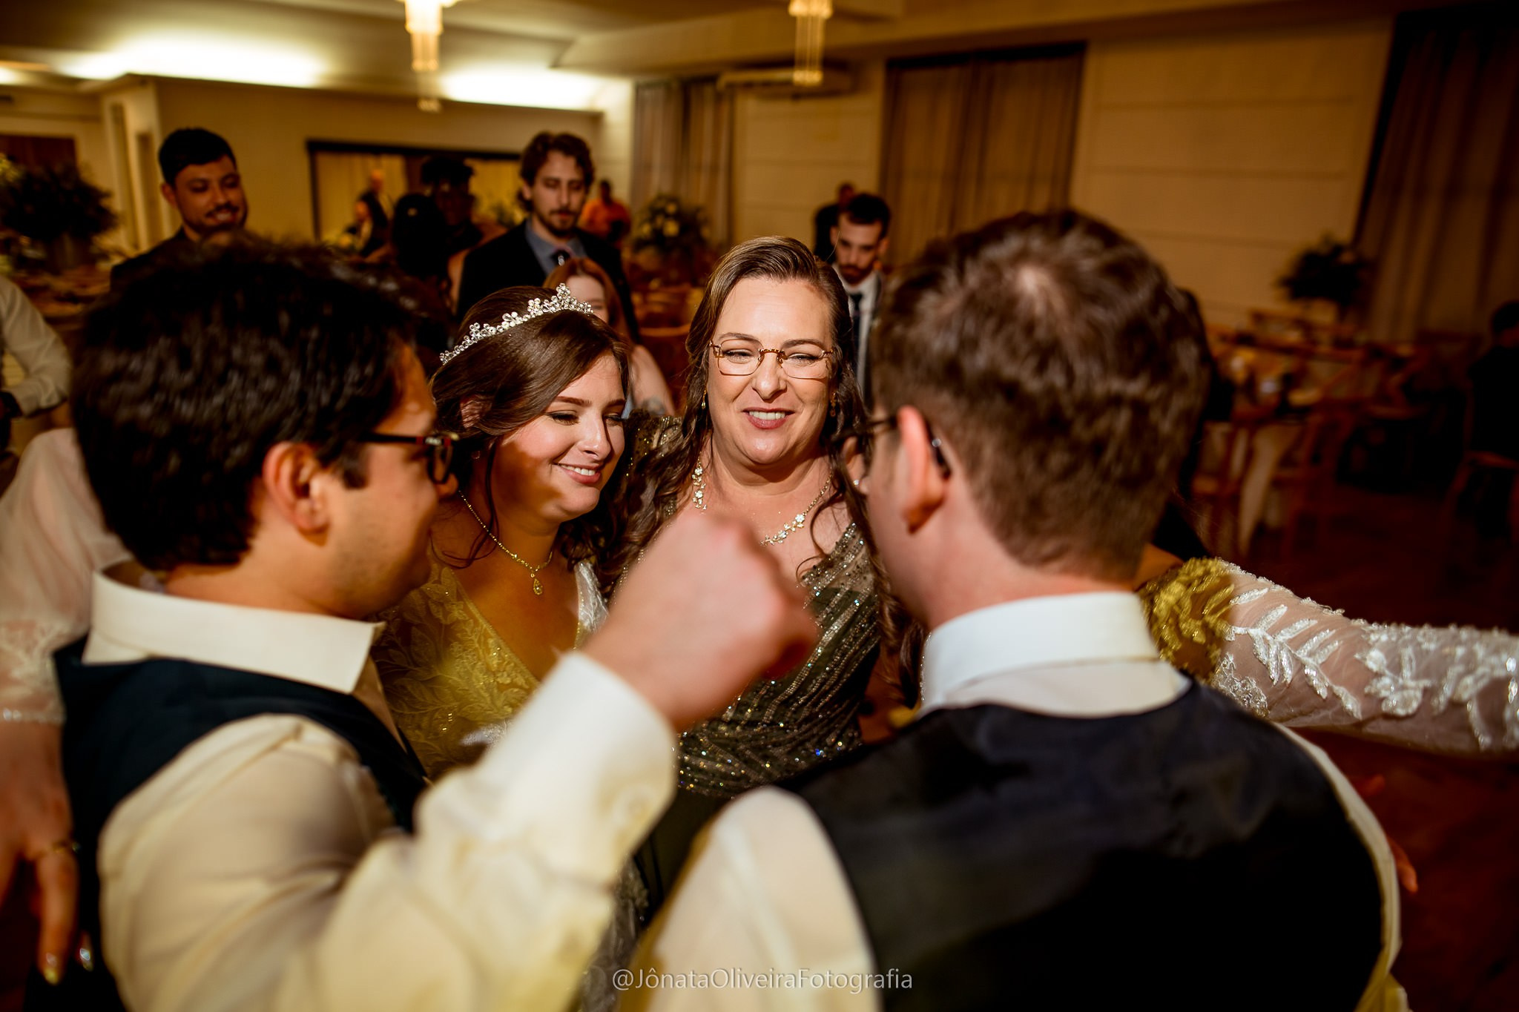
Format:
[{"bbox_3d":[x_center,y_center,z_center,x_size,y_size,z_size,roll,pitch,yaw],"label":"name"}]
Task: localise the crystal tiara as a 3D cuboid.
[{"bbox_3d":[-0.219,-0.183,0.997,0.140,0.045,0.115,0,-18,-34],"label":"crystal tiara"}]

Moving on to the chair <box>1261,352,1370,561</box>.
[{"bbox_3d":[2.965,-0.291,5.400,0.480,0.940,0.440,-1,18,-10],"label":"chair"}]

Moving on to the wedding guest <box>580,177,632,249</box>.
[{"bbox_3d":[-1.596,-2.483,10.558,0.500,1.720,0.320,-1,18,-10],"label":"wedding guest"}]

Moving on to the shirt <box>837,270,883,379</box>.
[{"bbox_3d":[0.281,-0.379,3.102,0.440,0.680,0.260,4,18,6],"label":"shirt"}]

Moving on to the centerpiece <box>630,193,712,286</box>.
[{"bbox_3d":[-0.812,-2.442,9.300,0.660,0.760,0.660,2,17,-1],"label":"centerpiece"}]

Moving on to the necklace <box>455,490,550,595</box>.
[{"bbox_3d":[-0.260,0.028,1.050,0.135,0.115,0.115,-8,6,-28],"label":"necklace"}]

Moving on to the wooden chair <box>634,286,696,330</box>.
[{"bbox_3d":[-0.782,-1.396,8.500,0.450,0.900,0.480,-1,18,-10],"label":"wooden chair"}]

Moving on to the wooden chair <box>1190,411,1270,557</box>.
[{"bbox_3d":[2.230,-0.111,4.800,0.430,0.900,0.480,14,21,33],"label":"wooden chair"}]

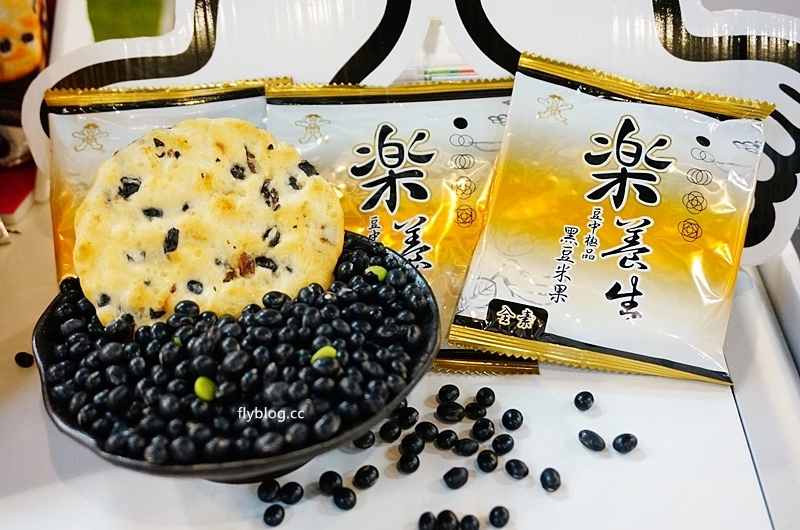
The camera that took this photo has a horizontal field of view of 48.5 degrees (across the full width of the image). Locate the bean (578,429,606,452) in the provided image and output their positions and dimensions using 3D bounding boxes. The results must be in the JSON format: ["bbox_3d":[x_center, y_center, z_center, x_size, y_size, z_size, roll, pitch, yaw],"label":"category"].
[{"bbox_3d":[0.072,0.066,0.331,0.007,0.007,0.011,-24,40,-32],"label":"bean"}]

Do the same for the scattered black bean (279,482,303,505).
[{"bbox_3d":[-0.038,0.081,0.313,0.008,0.008,0.008,-5,32,-8],"label":"scattered black bean"}]

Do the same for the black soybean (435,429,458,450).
[{"bbox_3d":[0.018,0.065,0.331,0.008,0.007,0.007,-13,36,-20],"label":"black soybean"}]

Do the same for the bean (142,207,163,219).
[{"bbox_3d":[-0.083,-0.018,0.301,0.007,0.005,0.004,0,33,0],"label":"bean"}]

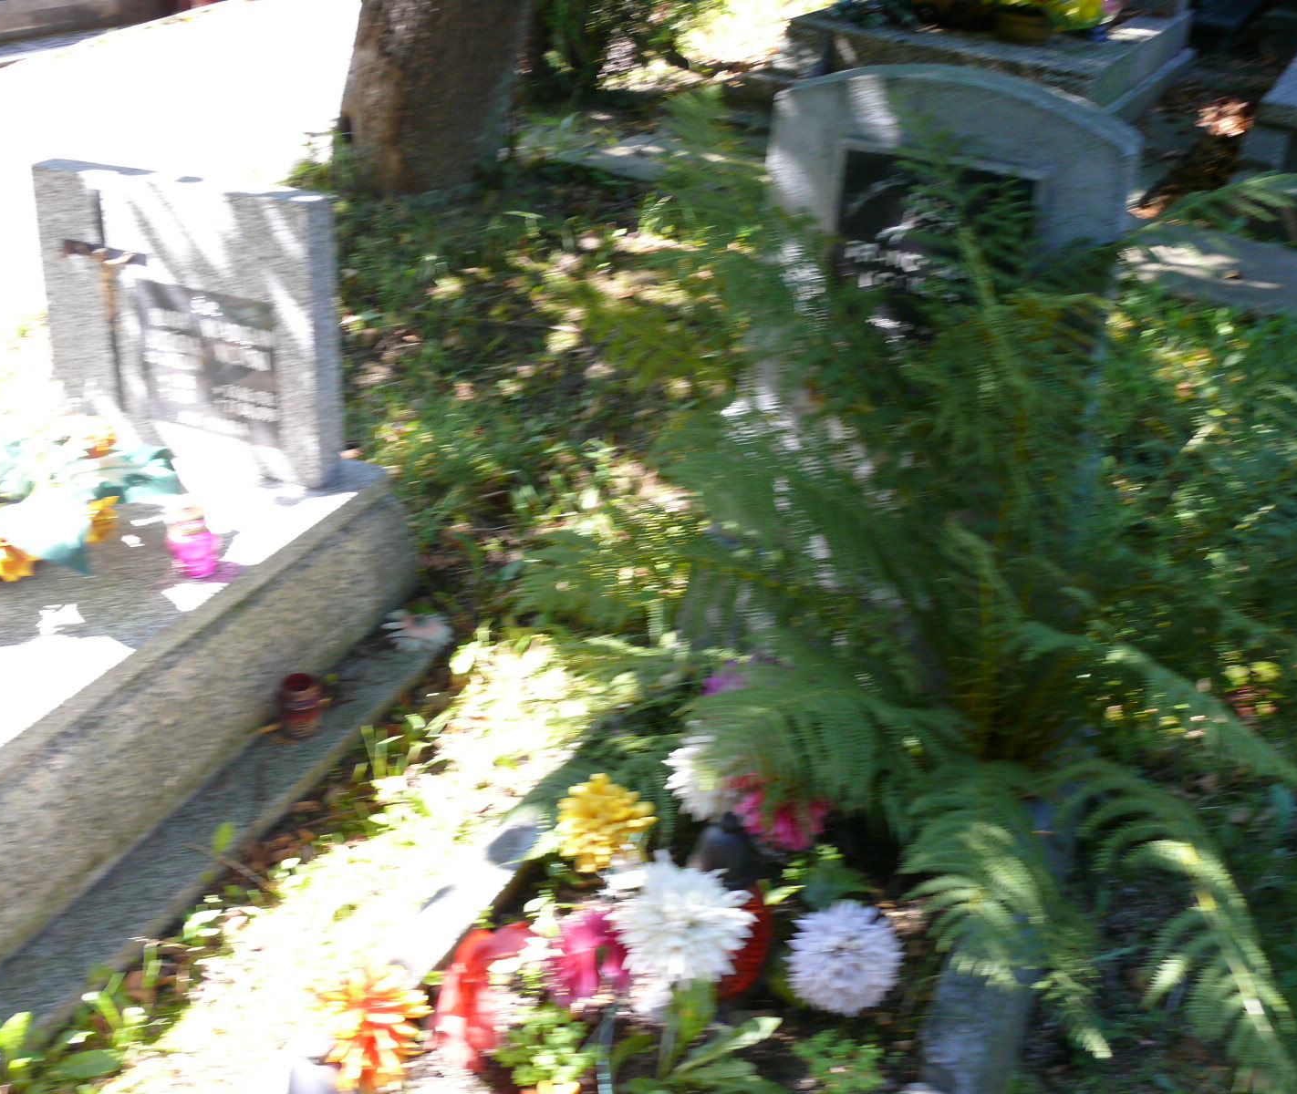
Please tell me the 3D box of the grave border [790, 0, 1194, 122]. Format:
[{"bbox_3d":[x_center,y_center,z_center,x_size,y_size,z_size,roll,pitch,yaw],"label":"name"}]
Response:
[{"bbox_3d":[1.601,-2.271,6.693,1.334,0.249,2.160,18,32,22],"label":"grave border"}]

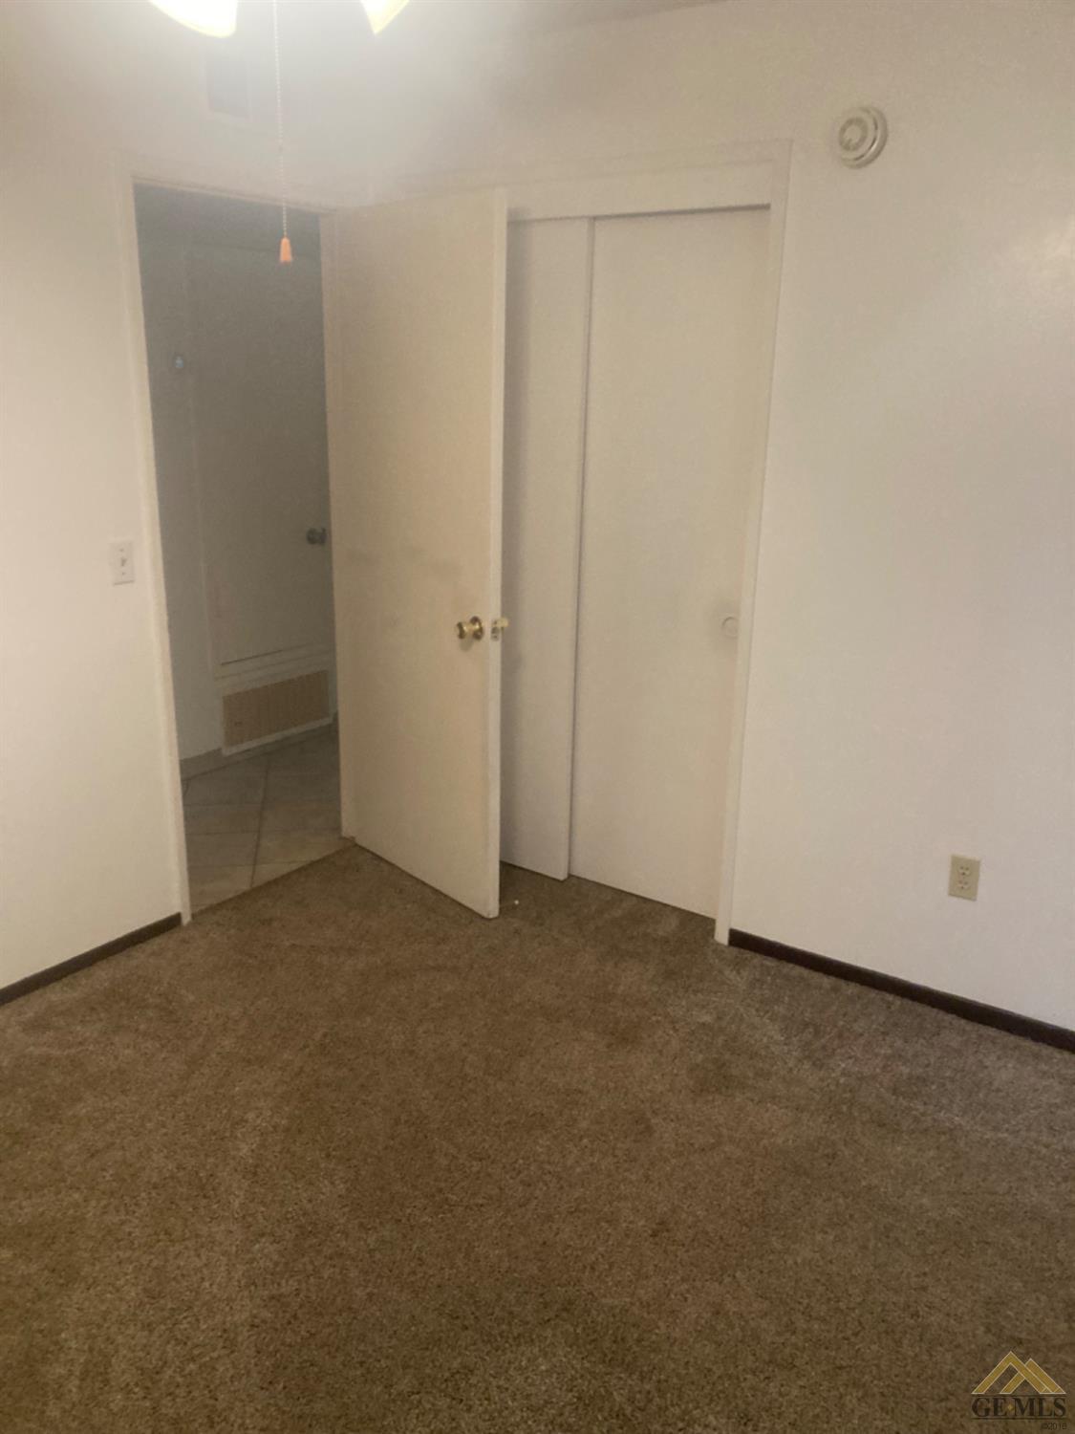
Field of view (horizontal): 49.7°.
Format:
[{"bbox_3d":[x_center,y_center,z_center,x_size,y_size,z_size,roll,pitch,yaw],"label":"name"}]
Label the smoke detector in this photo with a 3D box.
[{"bbox_3d":[0.757,-1.367,2.734,0.130,0.130,0.042,12,20,33],"label":"smoke detector"}]

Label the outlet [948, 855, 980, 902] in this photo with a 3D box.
[{"bbox_3d":[1.110,0.420,3.016,0.071,0.115,0.009,12,20,33],"label":"outlet"}]

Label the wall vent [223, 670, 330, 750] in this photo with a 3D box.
[{"bbox_3d":[-1.136,-0.037,5.120,0.020,0.235,0.610,12,20,33],"label":"wall vent"}]

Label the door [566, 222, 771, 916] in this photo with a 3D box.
[{"bbox_3d":[0.382,-0.407,3.469,0.625,2.055,0.036,12,20,33],"label":"door"}]

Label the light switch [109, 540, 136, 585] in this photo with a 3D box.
[{"bbox_3d":[-1.116,-0.415,3.122,0.012,0.115,0.071,12,20,33],"label":"light switch"}]

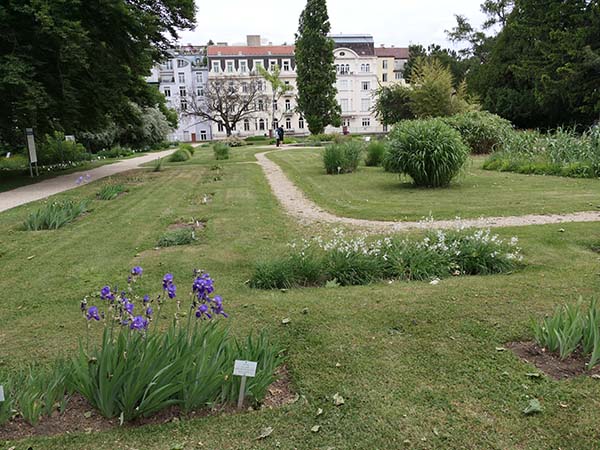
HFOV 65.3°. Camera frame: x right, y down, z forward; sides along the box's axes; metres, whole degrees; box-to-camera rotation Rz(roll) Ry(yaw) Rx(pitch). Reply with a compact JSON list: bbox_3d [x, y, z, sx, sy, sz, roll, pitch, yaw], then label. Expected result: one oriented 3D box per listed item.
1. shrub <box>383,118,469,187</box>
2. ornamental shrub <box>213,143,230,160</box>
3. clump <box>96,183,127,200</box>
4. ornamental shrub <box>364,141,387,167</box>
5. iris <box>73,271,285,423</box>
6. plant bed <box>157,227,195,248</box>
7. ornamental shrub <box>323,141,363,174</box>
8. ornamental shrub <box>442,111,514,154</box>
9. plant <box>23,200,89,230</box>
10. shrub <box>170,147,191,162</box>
[{"bbox_3d":[3.247,-1.862,11.888,2.100,1.650,2.000,-2,12,0],"label":"shrub"},{"bbox_3d":[-4.073,-3.838,24.304,0.950,0.880,0.900,-2,12,0],"label":"ornamental shrub"},{"bbox_3d":[-4.470,-0.824,11.190,0.500,0.320,0.950,-2,12,0],"label":"clump"},{"bbox_3d":[2.909,-2.771,18.029,0.900,0.950,0.900,-2,12,0],"label":"ornamental shrub"},{"bbox_3d":[-0.698,0.607,2.705,1.100,0.750,0.520,-2,12,0],"label":"iris"},{"bbox_3d":[-1.756,0.152,6.760,0.500,0.170,0.580,-2,12,0],"label":"plant bed"},{"bbox_3d":[1.440,-2.331,15.865,1.350,1.050,1.100,-2,12,0],"label":"ornamental shrub"},{"bbox_3d":[8.999,-4.717,23.789,3.700,2.100,3.100,-2,12,0],"label":"ornamental shrub"},{"bbox_3d":[-4.285,-0.246,8.247,0.650,0.370,1.350,-2,12,0],"label":"plant"},{"bbox_3d":[-6.224,-3.700,24.422,1.100,0.680,1.050,-2,12,0],"label":"shrub"}]

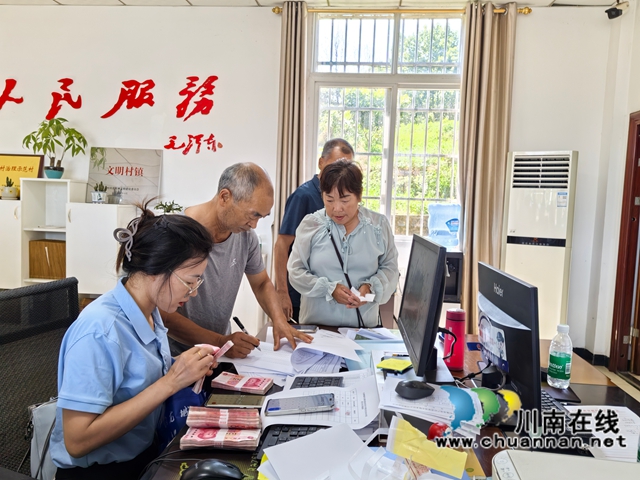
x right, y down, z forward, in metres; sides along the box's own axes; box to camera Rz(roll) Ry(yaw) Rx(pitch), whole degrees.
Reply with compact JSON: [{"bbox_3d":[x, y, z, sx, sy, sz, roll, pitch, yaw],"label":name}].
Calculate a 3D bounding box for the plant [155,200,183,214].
[{"bbox_3d":[-1.335,-0.251,4.400,0.250,0.210,0.240,2,4,4],"label":"plant"}]

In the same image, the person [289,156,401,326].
[{"bbox_3d":[0.101,0.383,2.240,0.500,1.480,0.340,2,4,1],"label":"person"}]

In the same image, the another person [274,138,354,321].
[{"bbox_3d":[0.003,0.268,2.750,0.520,1.640,0.360,0,4,-24],"label":"another person"}]

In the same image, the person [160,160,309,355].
[{"bbox_3d":[-0.370,0.442,1.820,0.600,1.410,0.550,5,5,41],"label":"person"}]

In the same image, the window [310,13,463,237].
[{"bbox_3d":[0.676,-1.048,4.530,1.550,2.000,0.120,2,4,4],"label":"window"}]

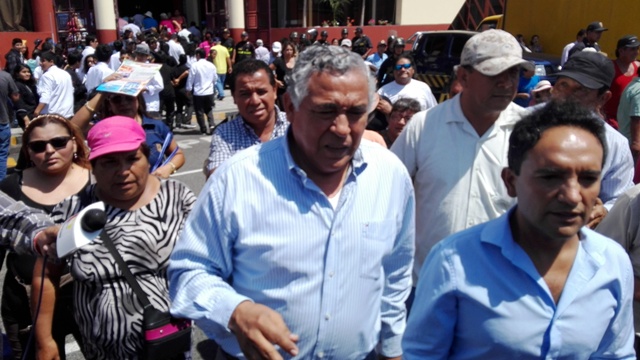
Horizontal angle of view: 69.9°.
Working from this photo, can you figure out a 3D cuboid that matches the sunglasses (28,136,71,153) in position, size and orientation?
[{"bbox_3d":[-0.907,-0.132,1.563,0.145,0.050,0.145,-11,18,-16],"label":"sunglasses"}]

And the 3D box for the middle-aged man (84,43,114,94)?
[{"bbox_3d":[-2.937,-0.984,6.265,0.480,1.680,0.340,-2,16,-6],"label":"middle-aged man"}]

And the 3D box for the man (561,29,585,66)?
[{"bbox_3d":[4.221,-1.680,7.836,0.360,1.700,0.500,2,16,6],"label":"man"}]

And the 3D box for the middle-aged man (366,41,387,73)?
[{"bbox_3d":[1.057,-1.725,8.550,0.520,1.680,0.360,2,16,6],"label":"middle-aged man"}]

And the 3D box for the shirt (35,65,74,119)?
[{"bbox_3d":[-3.174,-1.055,5.519,0.340,0.640,0.480,8,17,27],"label":"shirt"}]

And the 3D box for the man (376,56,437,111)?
[{"bbox_3d":[0.746,-0.265,4.078,0.550,1.660,0.360,2,16,8],"label":"man"}]

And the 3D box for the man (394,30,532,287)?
[{"bbox_3d":[0.481,0.384,1.580,0.560,1.720,0.360,-3,16,-11],"label":"man"}]

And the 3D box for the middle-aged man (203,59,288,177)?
[{"bbox_3d":[-0.253,0.323,2.009,0.500,1.650,0.340,-2,16,-8],"label":"middle-aged man"}]

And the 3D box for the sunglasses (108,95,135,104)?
[{"bbox_3d":[-1.070,-0.438,2.458,0.145,0.050,0.145,-8,18,-28],"label":"sunglasses"}]

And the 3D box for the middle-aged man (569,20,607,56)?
[{"bbox_3d":[3.562,-1.235,6.195,0.520,1.720,0.360,-8,17,-26],"label":"middle-aged man"}]

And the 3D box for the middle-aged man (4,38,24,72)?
[{"bbox_3d":[-6.194,-2.024,9.401,0.360,1.680,0.500,11,19,35],"label":"middle-aged man"}]

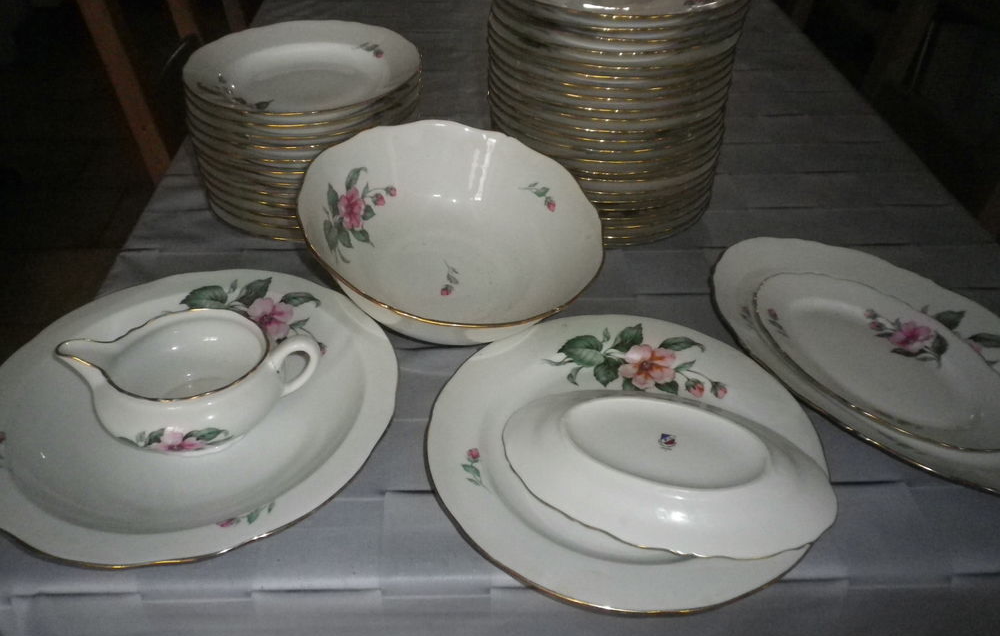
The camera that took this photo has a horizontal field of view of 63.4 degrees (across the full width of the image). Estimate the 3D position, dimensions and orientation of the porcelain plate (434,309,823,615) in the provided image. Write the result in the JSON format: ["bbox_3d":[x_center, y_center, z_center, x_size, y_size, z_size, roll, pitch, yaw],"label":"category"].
[{"bbox_3d":[0.095,0.102,0.637,0.308,0.031,0.308,1,39,-1],"label":"porcelain plate"}]

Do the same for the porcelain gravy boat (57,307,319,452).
[{"bbox_3d":[-0.235,0.047,0.634,0.189,0.076,0.112,-6,40,-10],"label":"porcelain gravy boat"}]

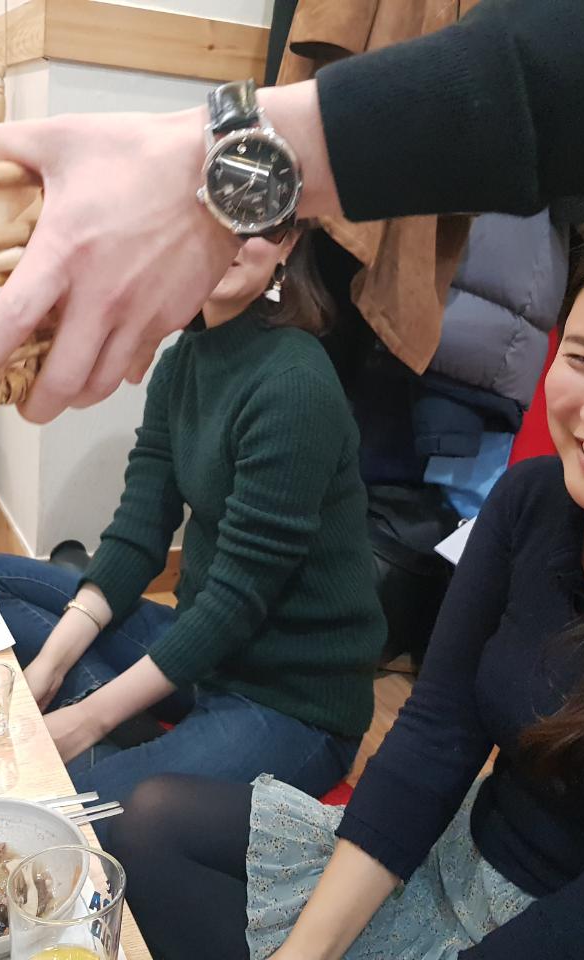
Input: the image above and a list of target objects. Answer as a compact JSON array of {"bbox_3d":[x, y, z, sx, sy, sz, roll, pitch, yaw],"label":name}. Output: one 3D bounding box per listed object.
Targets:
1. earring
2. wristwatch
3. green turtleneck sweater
[{"bbox_3d":[-0.022,-0.259,1.260,0.026,0.052,0.014,5,17,-3],"label":"earring"},{"bbox_3d":[-0.015,-0.134,0.408,0.044,0.064,0.055,-13,25,14],"label":"wristwatch"},{"bbox_3d":[-0.086,0.042,1.389,0.380,0.560,0.430,-3,19,-27],"label":"green turtleneck sweater"}]

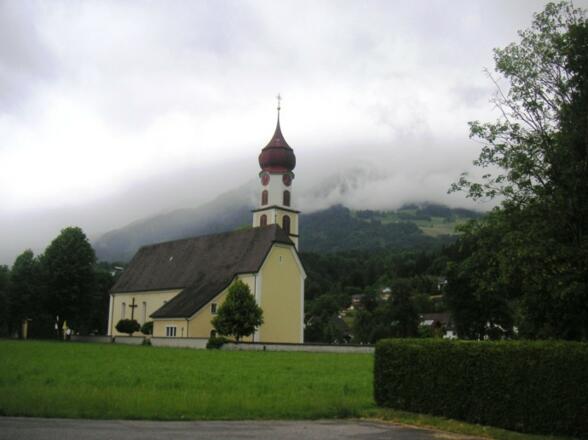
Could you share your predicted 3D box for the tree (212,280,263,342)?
[{"bbox_3d":[-7.080,11.950,79.130,6.170,8.400,6.170,1,-11,0],"label":"tree"}]

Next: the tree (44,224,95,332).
[{"bbox_3d":[-42.780,12.160,119.680,10.290,21.760,10.290,1,-11,0],"label":"tree"}]

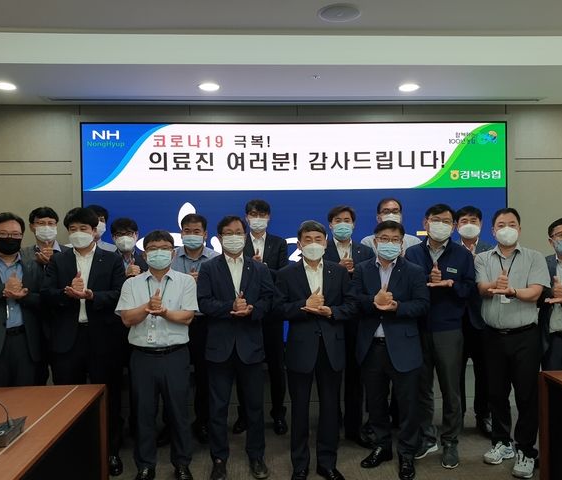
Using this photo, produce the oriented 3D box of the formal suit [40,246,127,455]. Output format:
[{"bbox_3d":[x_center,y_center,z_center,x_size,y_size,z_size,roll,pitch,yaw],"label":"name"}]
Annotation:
[{"bbox_3d":[-1.345,0.756,3.290,0.560,1.430,0.370,-1,0,-13],"label":"formal suit"}]

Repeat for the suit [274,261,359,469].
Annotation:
[{"bbox_3d":[0.224,0.815,3.120,0.560,1.400,0.370,-1,2,1],"label":"suit"}]

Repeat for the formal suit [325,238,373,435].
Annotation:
[{"bbox_3d":[0.505,0.730,3.600,0.500,1.490,0.340,-1,2,2],"label":"formal suit"}]

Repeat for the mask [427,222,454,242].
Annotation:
[{"bbox_3d":[1.078,-0.051,3.240,0.160,0.130,0.090,7,2,16],"label":"mask"}]

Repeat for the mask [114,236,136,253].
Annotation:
[{"bbox_3d":[-1.133,0.033,3.480,0.145,0.120,0.090,-1,1,-17],"label":"mask"}]

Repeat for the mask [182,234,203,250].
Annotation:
[{"bbox_3d":[-0.677,0.019,3.680,0.160,0.120,0.085,-1,2,-1],"label":"mask"}]

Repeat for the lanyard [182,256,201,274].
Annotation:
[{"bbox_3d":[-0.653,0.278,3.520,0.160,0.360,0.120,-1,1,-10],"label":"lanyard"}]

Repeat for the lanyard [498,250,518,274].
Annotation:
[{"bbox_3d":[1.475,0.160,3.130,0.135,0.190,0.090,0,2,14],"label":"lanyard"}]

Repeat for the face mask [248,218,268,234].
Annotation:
[{"bbox_3d":[-0.182,-0.113,3.880,0.150,0.125,0.085,-1,0,-3],"label":"face mask"}]

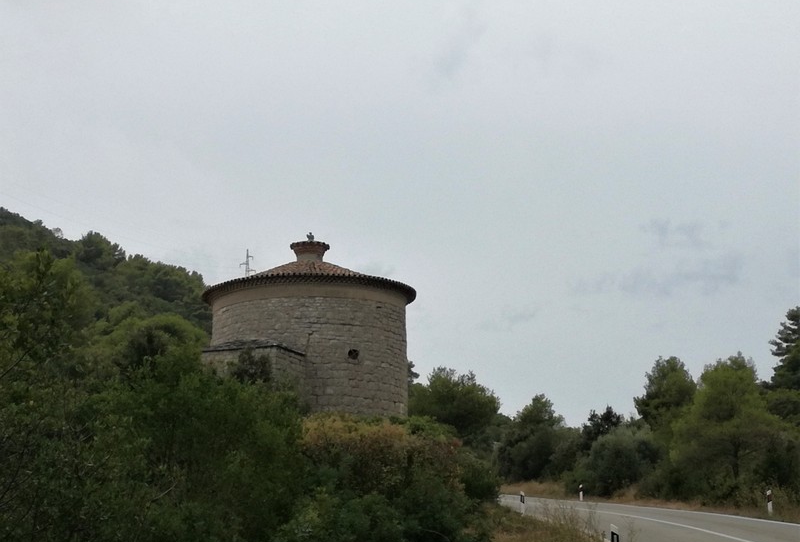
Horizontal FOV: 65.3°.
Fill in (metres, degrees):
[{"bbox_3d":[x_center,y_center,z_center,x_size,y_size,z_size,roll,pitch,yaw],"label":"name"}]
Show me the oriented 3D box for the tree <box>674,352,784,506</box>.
[{"bbox_3d":[13.209,6.221,25.202,4.580,5.790,4.580,-10,-19,25],"label":"tree"}]

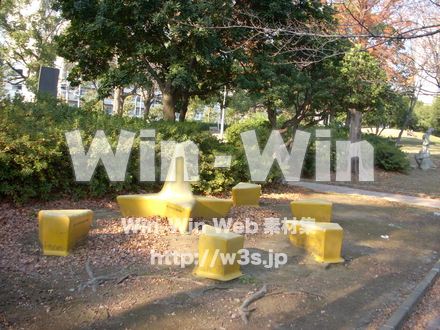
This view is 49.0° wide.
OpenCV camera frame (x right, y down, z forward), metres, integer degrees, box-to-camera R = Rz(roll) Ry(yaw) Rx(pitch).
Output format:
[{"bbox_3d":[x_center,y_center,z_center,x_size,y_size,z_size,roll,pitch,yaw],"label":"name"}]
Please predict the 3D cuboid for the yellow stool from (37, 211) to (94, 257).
[{"bbox_3d":[-1.800,0.763,5.690,0.450,0.420,0.650,4,4,15],"label":"yellow stool"}]

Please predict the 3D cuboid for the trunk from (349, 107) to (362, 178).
[{"bbox_3d":[5.001,-0.829,17.800,0.420,2.500,0.420,4,4,0],"label":"trunk"}]

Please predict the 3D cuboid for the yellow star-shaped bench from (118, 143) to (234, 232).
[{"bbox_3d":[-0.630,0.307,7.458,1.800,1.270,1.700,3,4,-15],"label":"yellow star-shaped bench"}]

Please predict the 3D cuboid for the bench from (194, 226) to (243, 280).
[{"bbox_3d":[0.020,0.950,5.394,0.469,0.400,0.691,4,4,3],"label":"bench"}]

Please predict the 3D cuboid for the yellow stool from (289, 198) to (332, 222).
[{"bbox_3d":[1.564,0.822,8.221,0.691,0.400,0.469,4,4,9],"label":"yellow stool"}]

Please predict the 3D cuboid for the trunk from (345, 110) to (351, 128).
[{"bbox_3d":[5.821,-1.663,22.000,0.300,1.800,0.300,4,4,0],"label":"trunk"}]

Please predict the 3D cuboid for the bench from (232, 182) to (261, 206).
[{"bbox_3d":[0.530,0.645,10.130,0.610,0.420,0.500,2,4,-19],"label":"bench"}]

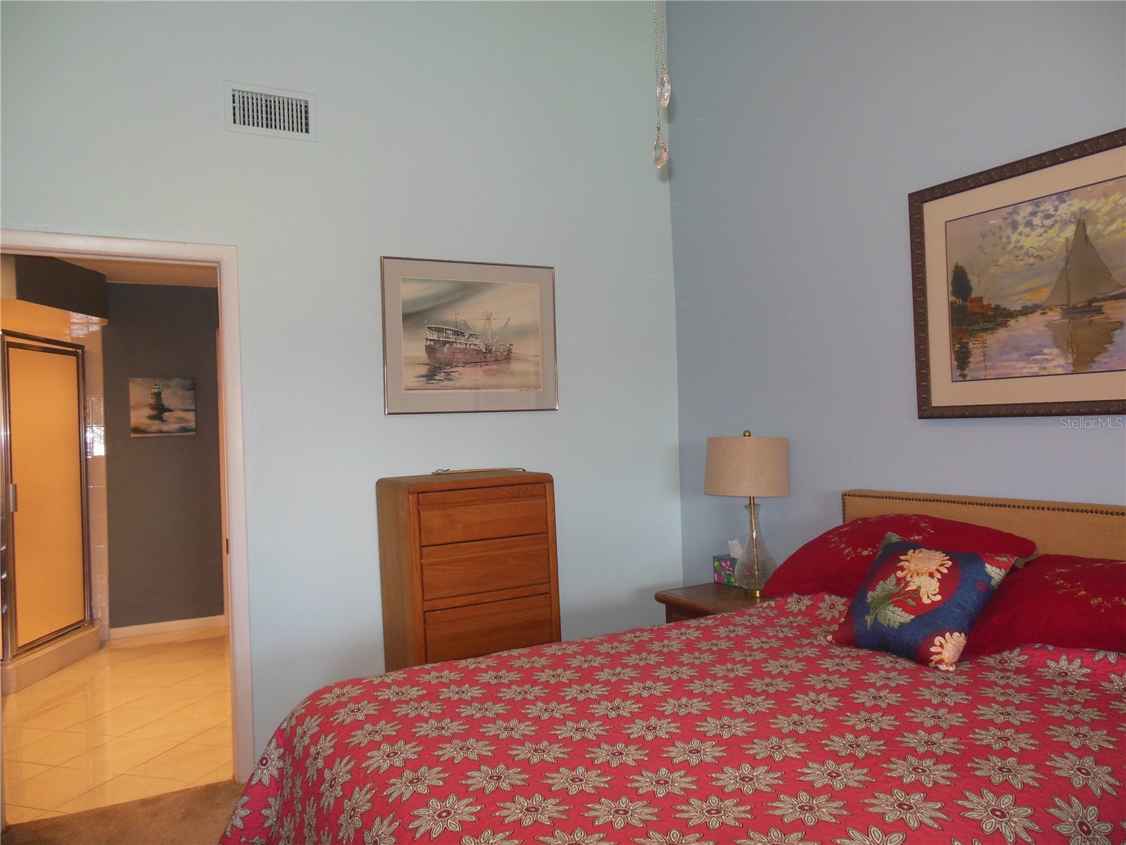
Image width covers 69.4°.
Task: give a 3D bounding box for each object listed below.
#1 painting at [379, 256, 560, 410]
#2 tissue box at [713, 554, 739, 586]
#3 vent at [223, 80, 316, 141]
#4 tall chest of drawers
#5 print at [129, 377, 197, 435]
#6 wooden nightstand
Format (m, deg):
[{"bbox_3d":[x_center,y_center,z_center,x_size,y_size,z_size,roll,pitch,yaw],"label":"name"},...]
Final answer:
[{"bbox_3d":[-0.406,-0.385,3.692,0.837,0.676,0.025,-2,0,-28],"label":"painting"},{"bbox_3d":[0.804,0.673,3.688,0.115,0.120,0.210,-2,0,-36],"label":"tissue box"},{"bbox_3d":[-1.183,-1.258,3.302,0.352,0.200,0.020,-2,0,-28],"label":"vent"},{"bbox_3d":[-0.393,0.807,3.414,0.618,1.161,0.446,-2,0,-28],"label":"tall chest of drawers"},{"bbox_3d":[-2.785,-0.107,5.672,0.408,0.397,0.030,-2,0,-28],"label":"print"},{"bbox_3d":[0.772,1.042,3.420,0.475,0.615,0.580,-2,0,-28],"label":"wooden nightstand"}]

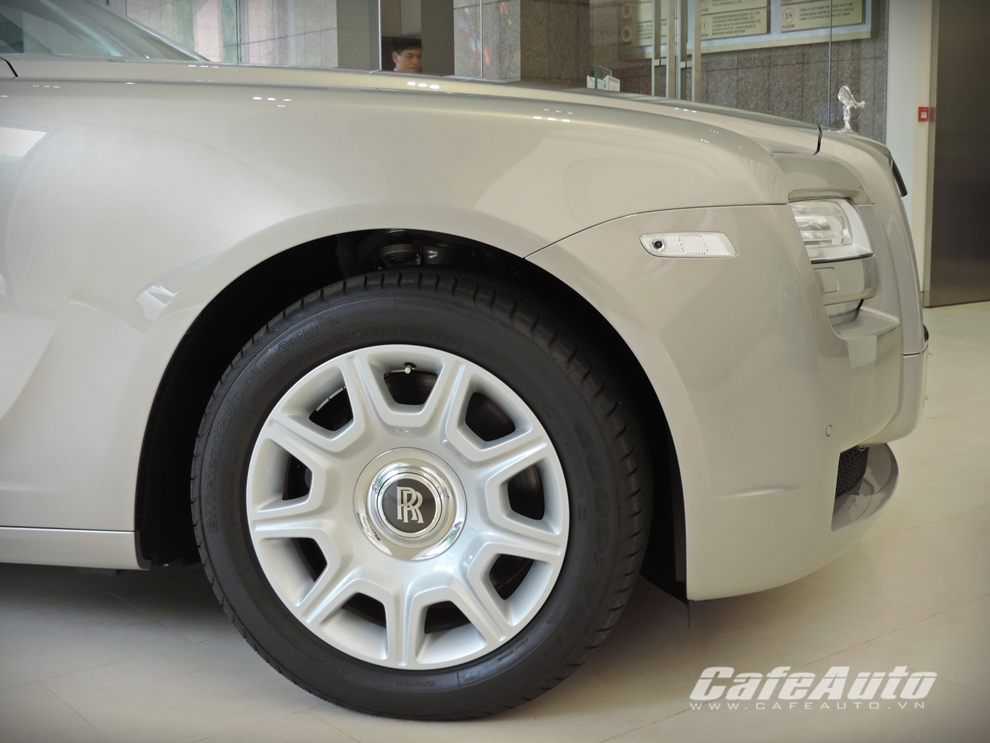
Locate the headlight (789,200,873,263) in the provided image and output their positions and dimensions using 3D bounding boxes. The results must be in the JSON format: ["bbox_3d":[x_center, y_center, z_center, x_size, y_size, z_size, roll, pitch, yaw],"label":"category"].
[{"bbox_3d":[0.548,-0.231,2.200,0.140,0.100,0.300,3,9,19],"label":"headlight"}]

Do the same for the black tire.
[{"bbox_3d":[-0.118,0.195,2.194,0.737,0.731,0.262,2,9,11],"label":"black tire"}]

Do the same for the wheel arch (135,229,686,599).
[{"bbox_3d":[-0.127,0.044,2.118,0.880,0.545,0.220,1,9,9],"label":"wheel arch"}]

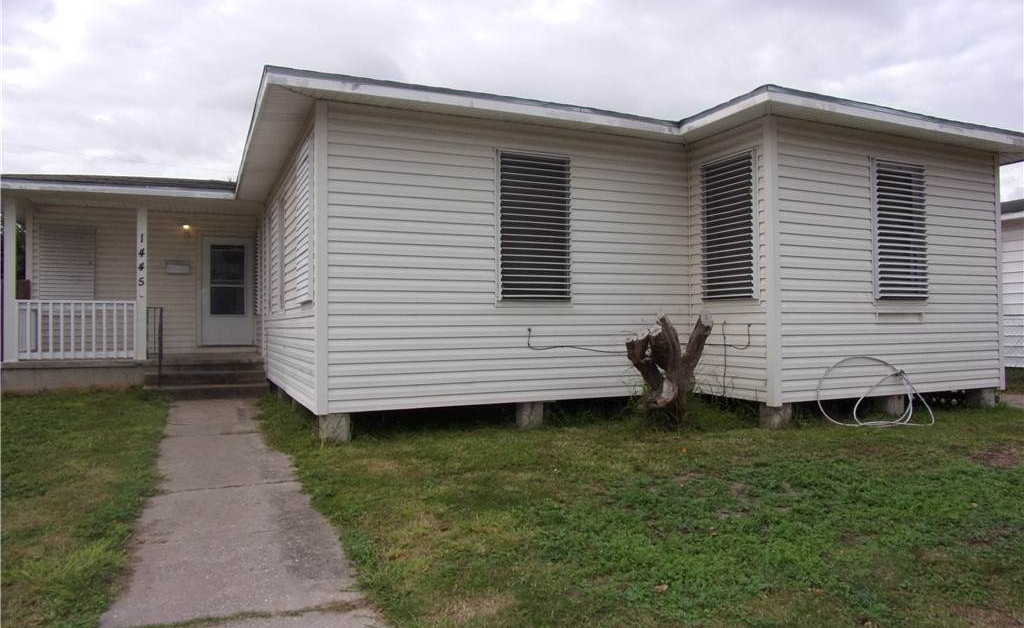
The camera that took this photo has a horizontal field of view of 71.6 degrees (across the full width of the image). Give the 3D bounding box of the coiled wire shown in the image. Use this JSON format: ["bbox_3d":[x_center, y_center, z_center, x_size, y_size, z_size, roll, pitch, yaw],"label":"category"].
[{"bbox_3d":[3.800,0.788,7.380,1.100,0.700,0.450,0,-1,0],"label":"coiled wire"}]

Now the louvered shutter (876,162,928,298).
[{"bbox_3d":[4.421,-0.938,7.990,0.800,1.520,0.080,0,-1,-25],"label":"louvered shutter"}]

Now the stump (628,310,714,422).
[{"bbox_3d":[1.698,0.573,7.650,0.900,1.170,0.620,-1,-1,13],"label":"stump"}]

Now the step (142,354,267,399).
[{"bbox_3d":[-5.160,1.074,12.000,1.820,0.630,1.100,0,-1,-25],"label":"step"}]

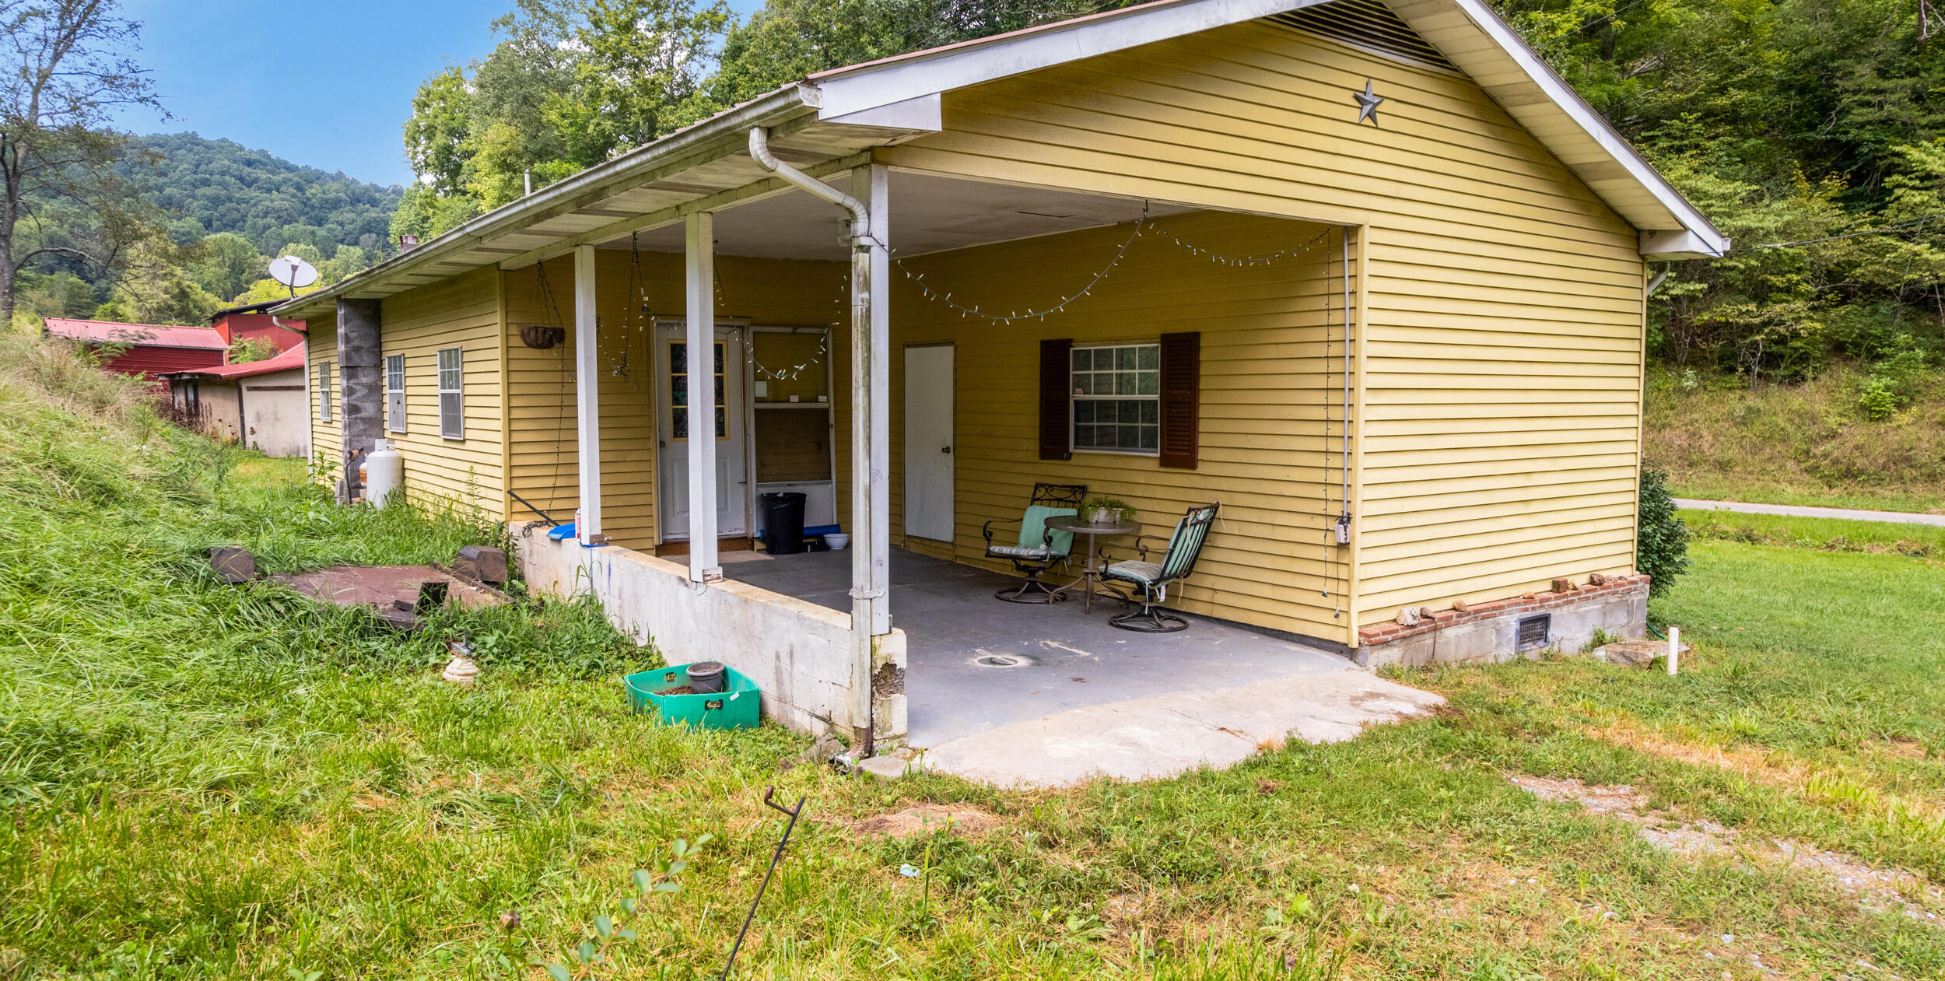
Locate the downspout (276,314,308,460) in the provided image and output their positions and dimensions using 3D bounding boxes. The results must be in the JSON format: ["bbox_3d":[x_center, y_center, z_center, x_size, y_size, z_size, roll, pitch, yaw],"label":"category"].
[{"bbox_3d":[-10.537,-1.527,18.461,0.480,2.500,0.100,-3,6,-37],"label":"downspout"}]

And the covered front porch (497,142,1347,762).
[{"bbox_3d":[-0.755,-0.424,8.846,3.660,2.750,5.920,-3,6,-36],"label":"covered front porch"}]

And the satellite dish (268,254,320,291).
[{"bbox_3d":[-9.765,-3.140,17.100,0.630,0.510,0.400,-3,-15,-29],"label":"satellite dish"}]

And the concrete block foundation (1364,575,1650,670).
[{"bbox_3d":[3.956,1.012,8.786,3.770,0.460,0.300,-3,6,-35],"label":"concrete block foundation"}]

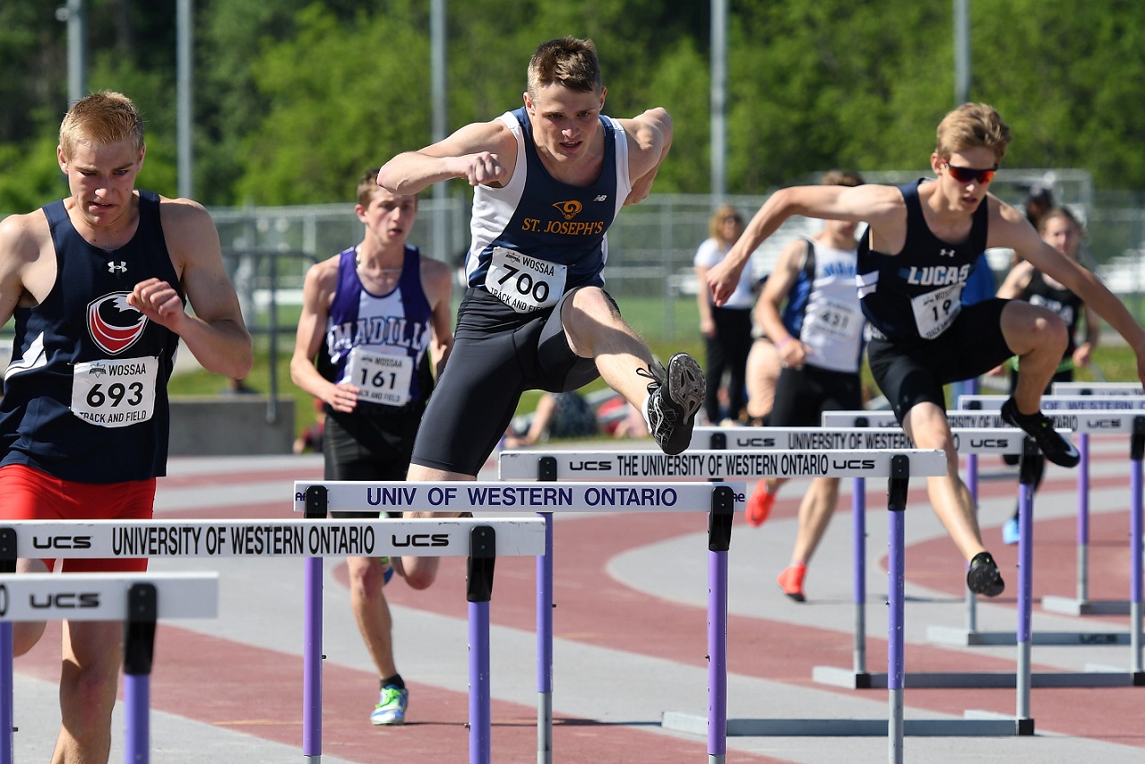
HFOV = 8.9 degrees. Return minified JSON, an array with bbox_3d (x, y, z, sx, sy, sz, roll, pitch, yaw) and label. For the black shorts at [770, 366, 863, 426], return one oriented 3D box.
[{"bbox_3d":[1.002,0.088,30.300,0.380,0.370,0.330,0,1,-14],"label":"black shorts"}]

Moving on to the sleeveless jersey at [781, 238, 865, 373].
[{"bbox_3d":[1.034,-0.316,30.250,0.360,0.550,0.280,0,6,-18],"label":"sleeveless jersey"}]

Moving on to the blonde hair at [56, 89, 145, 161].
[{"bbox_3d":[-1.024,-0.551,16.050,0.185,0.175,0.210,0,11,2],"label":"blonde hair"}]

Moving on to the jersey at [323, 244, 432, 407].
[{"bbox_3d":[-0.585,-0.168,22.380,0.330,0.500,0.280,0,7,-5],"label":"jersey"}]

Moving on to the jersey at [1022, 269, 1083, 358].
[{"bbox_3d":[2.360,-0.352,36.300,0.310,0.490,0.250,0,5,-10],"label":"jersey"}]

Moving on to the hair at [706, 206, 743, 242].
[{"bbox_3d":[0.973,-1.004,47.000,0.200,0.250,0.220,-1,1,-35],"label":"hair"}]

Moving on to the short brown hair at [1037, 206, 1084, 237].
[{"bbox_3d":[2.404,-0.775,36.300,0.200,0.175,0.210,0,1,-10],"label":"short brown hair"}]

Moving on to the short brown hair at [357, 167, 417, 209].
[{"bbox_3d":[-0.564,-0.576,22.380,0.185,0.165,0.210,0,4,-20],"label":"short brown hair"}]

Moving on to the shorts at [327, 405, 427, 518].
[{"bbox_3d":[-0.598,0.253,22.450,0.330,0.410,0.330,0,1,-6],"label":"shorts"}]

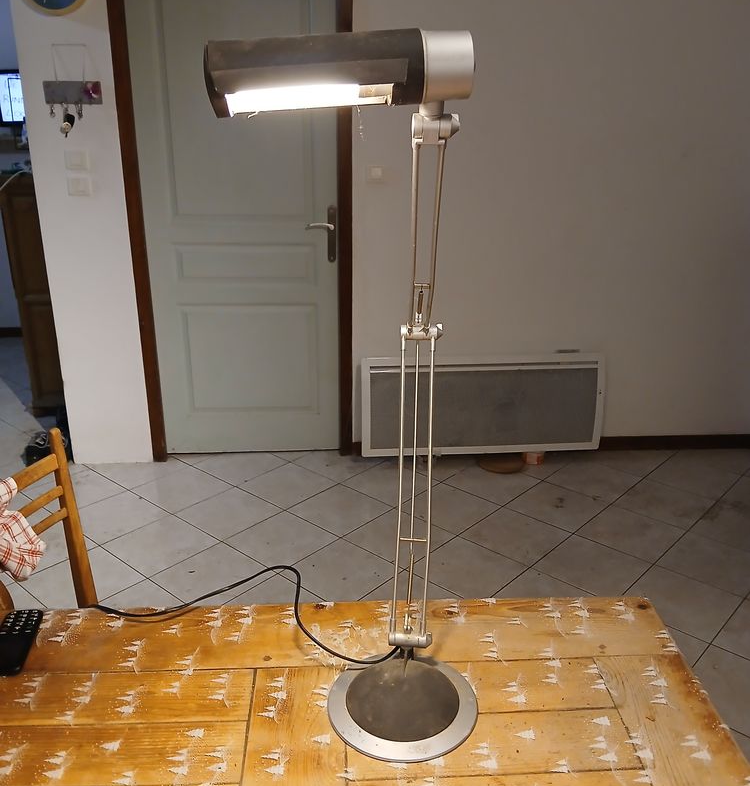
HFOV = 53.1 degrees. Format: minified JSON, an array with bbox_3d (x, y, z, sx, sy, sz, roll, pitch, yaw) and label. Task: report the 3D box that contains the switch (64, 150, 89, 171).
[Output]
[{"bbox_3d":[-1.179,-0.919,2.970,0.081,0.081,0.013,-1,20,-5],"label":"switch"}]

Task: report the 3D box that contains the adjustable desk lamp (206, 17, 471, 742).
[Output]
[{"bbox_3d":[-0.006,0.010,0.921,0.293,0.800,0.335,1,20,1],"label":"adjustable desk lamp"}]

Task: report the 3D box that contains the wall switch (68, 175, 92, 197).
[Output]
[{"bbox_3d":[-1.182,-0.825,3.004,0.081,0.081,0.013,-1,20,-5],"label":"wall switch"}]

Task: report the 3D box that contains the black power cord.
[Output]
[{"bbox_3d":[-0.202,0.317,1.109,0.485,0.090,0.155,1,20,1],"label":"black power cord"}]

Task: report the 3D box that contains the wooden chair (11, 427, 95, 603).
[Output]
[{"bbox_3d":[-0.491,0.578,1.379,0.460,0.900,0.420,7,21,17],"label":"wooden chair"}]

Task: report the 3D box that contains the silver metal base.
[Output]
[{"bbox_3d":[0.037,0.399,0.983,0.197,0.025,0.197,1,20,1],"label":"silver metal base"}]

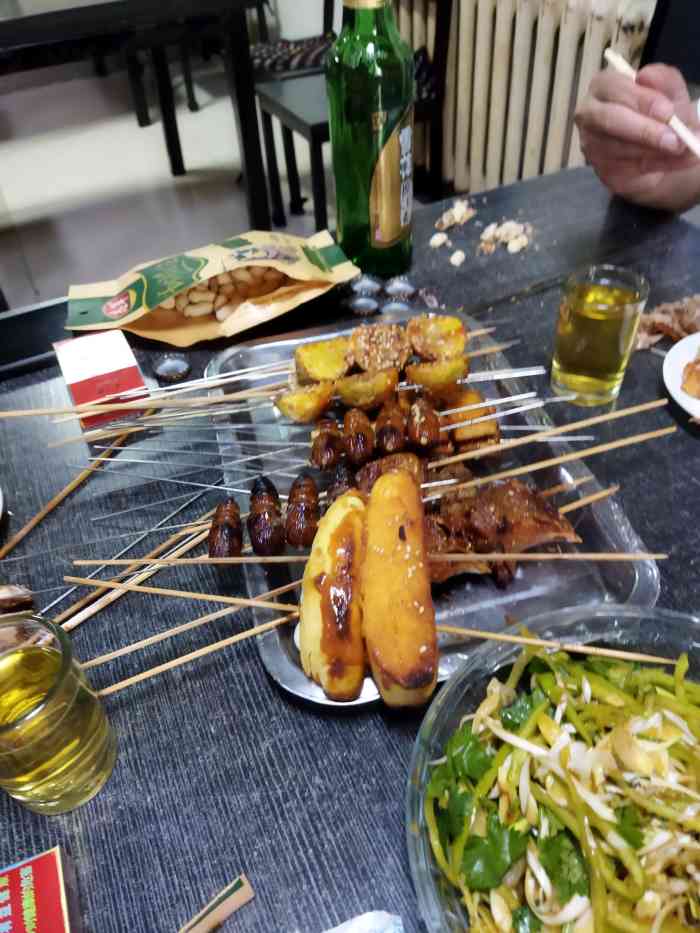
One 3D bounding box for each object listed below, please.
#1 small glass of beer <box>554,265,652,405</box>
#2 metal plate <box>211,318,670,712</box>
[{"bbox_3d":[0.179,-0.094,0.531,0.057,0.086,0.057,-2,44,2],"label":"small glass of beer"},{"bbox_3d":[0.031,0.000,0.496,0.225,0.022,0.332,-13,45,-9],"label":"metal plate"}]

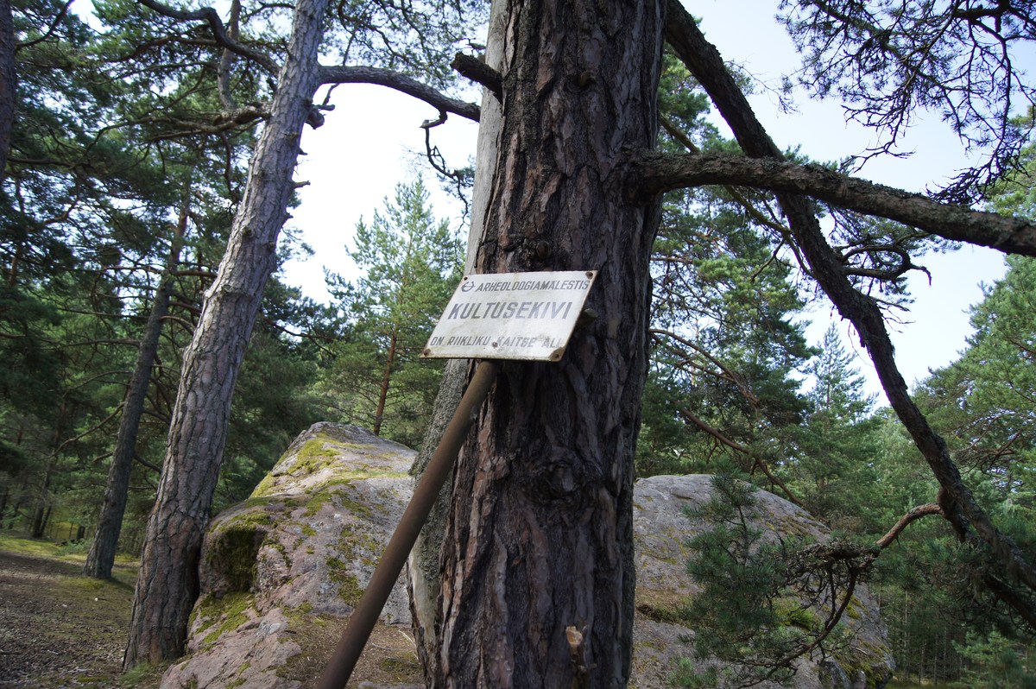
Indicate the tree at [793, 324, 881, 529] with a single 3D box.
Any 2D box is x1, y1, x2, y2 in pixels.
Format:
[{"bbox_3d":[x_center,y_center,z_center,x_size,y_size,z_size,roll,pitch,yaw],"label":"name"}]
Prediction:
[{"bbox_3d":[9.893,3.822,24.885,3.300,9.160,3.300,2,-10,22],"label":"tree"}]

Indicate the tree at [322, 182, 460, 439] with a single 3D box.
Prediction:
[{"bbox_3d":[-2.549,0.437,16.105,3.100,8.340,3.100,7,-10,-9],"label":"tree"}]

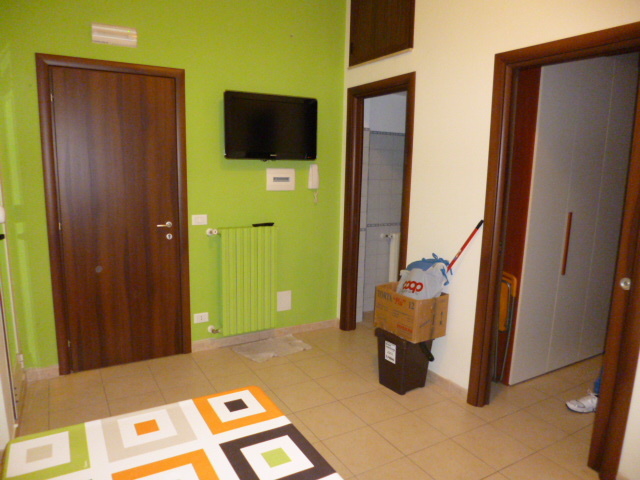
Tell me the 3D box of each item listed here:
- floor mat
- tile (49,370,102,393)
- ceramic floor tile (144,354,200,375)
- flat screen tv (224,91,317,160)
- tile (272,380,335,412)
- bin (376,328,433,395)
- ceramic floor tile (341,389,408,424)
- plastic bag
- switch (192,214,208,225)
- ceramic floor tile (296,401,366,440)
[{"bbox_3d":[-0.390,0.920,3.790,0.560,0.010,0.350,-5,11,-37],"label":"floor mat"},{"bbox_3d":[-1.736,0.994,3.140,0.331,0.010,0.328,-4,10,-31],"label":"tile"},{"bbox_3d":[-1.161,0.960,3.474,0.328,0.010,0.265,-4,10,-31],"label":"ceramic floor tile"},{"bbox_3d":[-0.401,-0.914,3.643,0.800,0.505,0.090,-3,10,-29],"label":"flat screen tv"},{"bbox_3d":[-0.099,1.056,2.984,0.331,0.010,0.328,-4,10,-31],"label":"tile"},{"bbox_3d":[0.595,0.836,3.138,0.310,0.410,0.285,-5,11,-35],"label":"bin"},{"bbox_3d":[0.352,1.083,2.876,0.331,0.010,0.328,-4,10,-31],"label":"ceramic floor tile"},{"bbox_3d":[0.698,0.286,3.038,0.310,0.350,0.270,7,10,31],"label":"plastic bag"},{"bbox_3d":[-0.954,-0.158,3.534,0.120,0.080,0.010,-4,10,-31],"label":"switch"},{"bbox_3d":[0.068,1.102,2.707,0.331,0.010,0.328,-4,10,-31],"label":"ceramic floor tile"}]

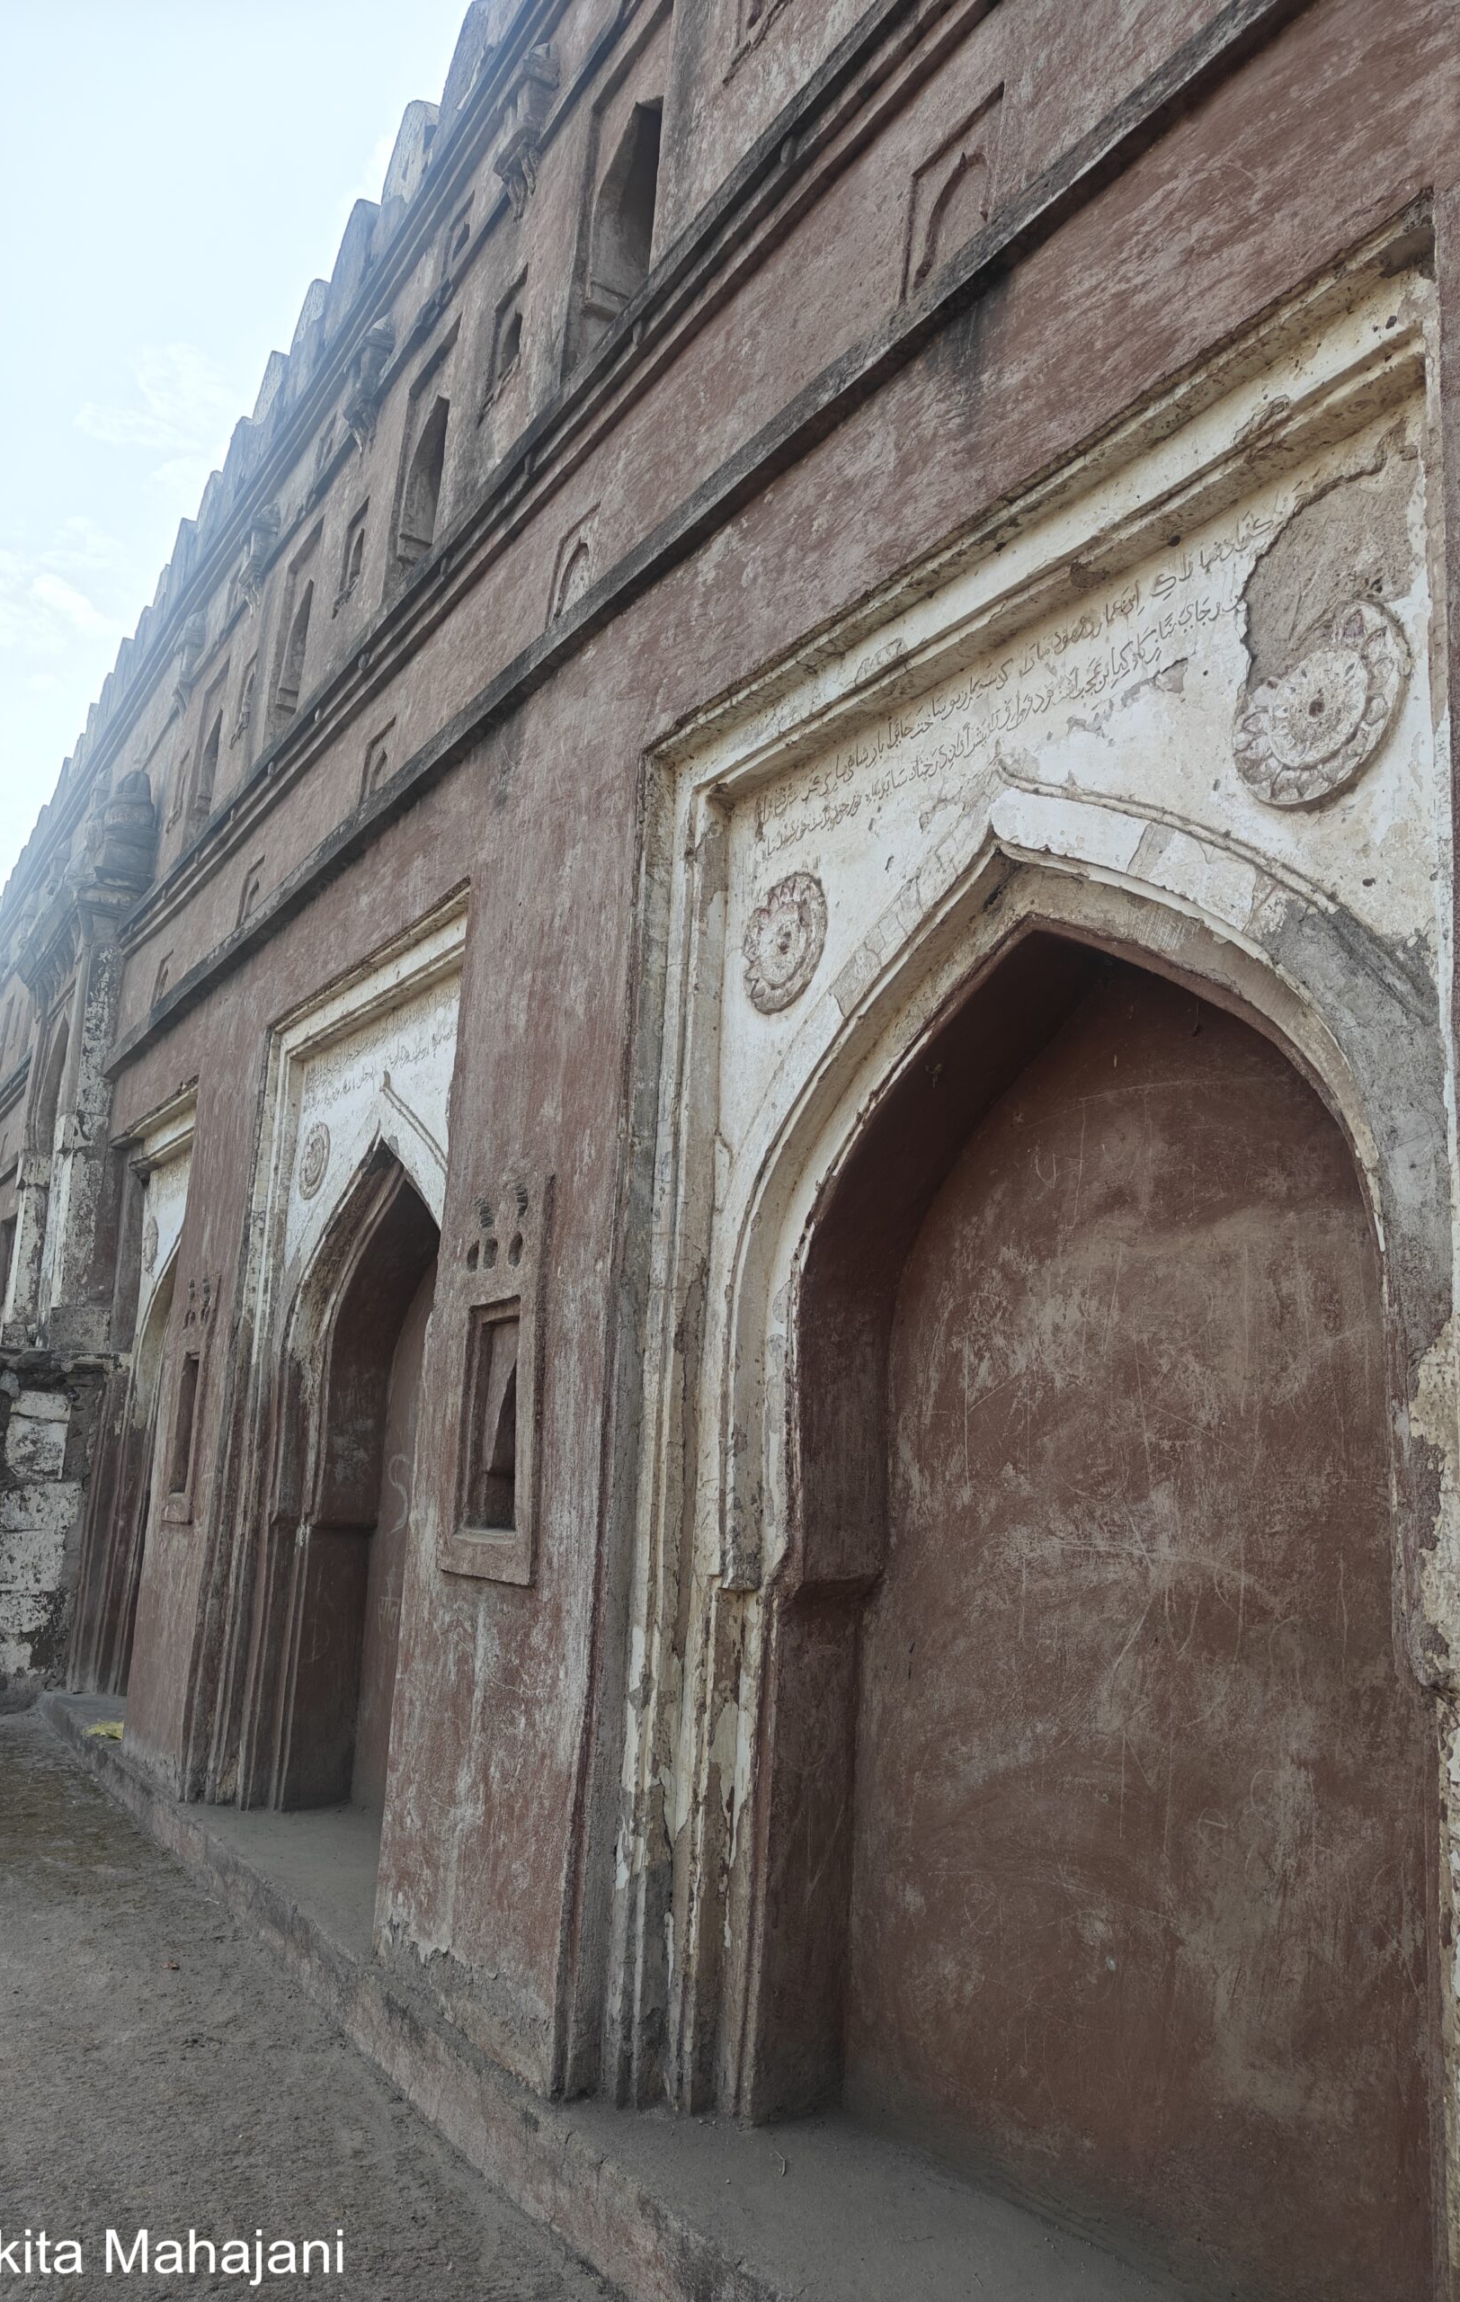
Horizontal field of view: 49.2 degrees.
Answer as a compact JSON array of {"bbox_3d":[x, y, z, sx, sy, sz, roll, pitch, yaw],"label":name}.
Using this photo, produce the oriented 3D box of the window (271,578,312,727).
[{"bbox_3d":[-2.016,-2.346,7.595,0.150,0.650,0.450,10,-13,-31],"label":"window"}]

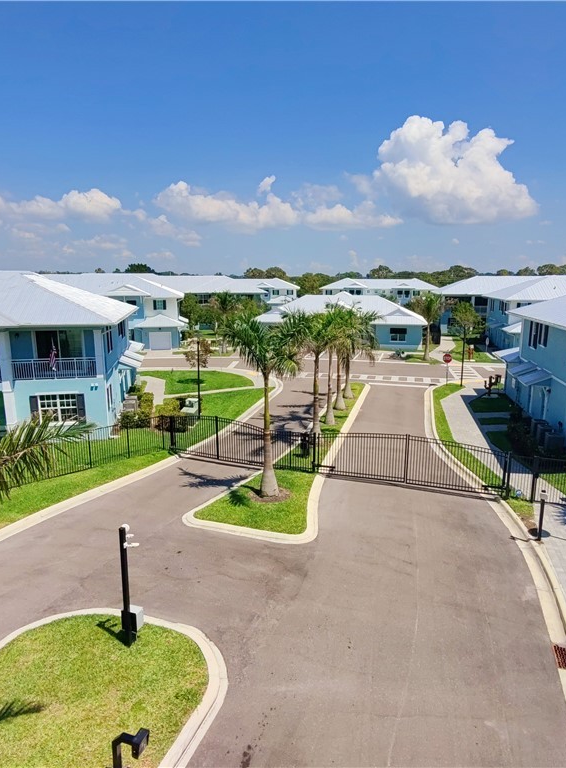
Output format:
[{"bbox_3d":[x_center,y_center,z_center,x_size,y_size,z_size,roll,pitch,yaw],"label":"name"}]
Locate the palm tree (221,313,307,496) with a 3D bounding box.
[{"bbox_3d":[-0.679,1.007,20.487,3.500,7.500,3.500,0,11,0],"label":"palm tree"}]

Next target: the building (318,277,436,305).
[{"bbox_3d":[26.344,-23.439,136.348,30.000,9.900,18.000,2,12,11],"label":"building"}]

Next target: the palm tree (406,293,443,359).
[{"bbox_3d":[16.708,-6.589,58.017,4.100,7.600,4.100,0,11,0],"label":"palm tree"}]

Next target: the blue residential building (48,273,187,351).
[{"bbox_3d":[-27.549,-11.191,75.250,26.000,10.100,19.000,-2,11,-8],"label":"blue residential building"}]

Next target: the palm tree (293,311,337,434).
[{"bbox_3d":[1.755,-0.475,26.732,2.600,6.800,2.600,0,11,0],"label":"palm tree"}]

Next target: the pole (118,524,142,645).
[{"bbox_3d":[-3.670,4.879,12.249,0.600,3.150,0.480,3,12,14],"label":"pole"}]

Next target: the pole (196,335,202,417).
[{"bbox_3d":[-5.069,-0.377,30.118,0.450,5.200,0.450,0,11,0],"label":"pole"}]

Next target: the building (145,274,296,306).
[{"bbox_3d":[-12.318,-15.328,93.820,27.000,9.300,17.000,-1,11,-6],"label":"building"}]

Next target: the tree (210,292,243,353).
[{"bbox_3d":[-7.393,-7.908,64.425,4.200,7.800,4.200,0,11,0],"label":"tree"}]

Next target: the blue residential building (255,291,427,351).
[{"bbox_3d":[7.675,-8.721,67.608,20.500,6.900,12.500,1,11,6],"label":"blue residential building"}]

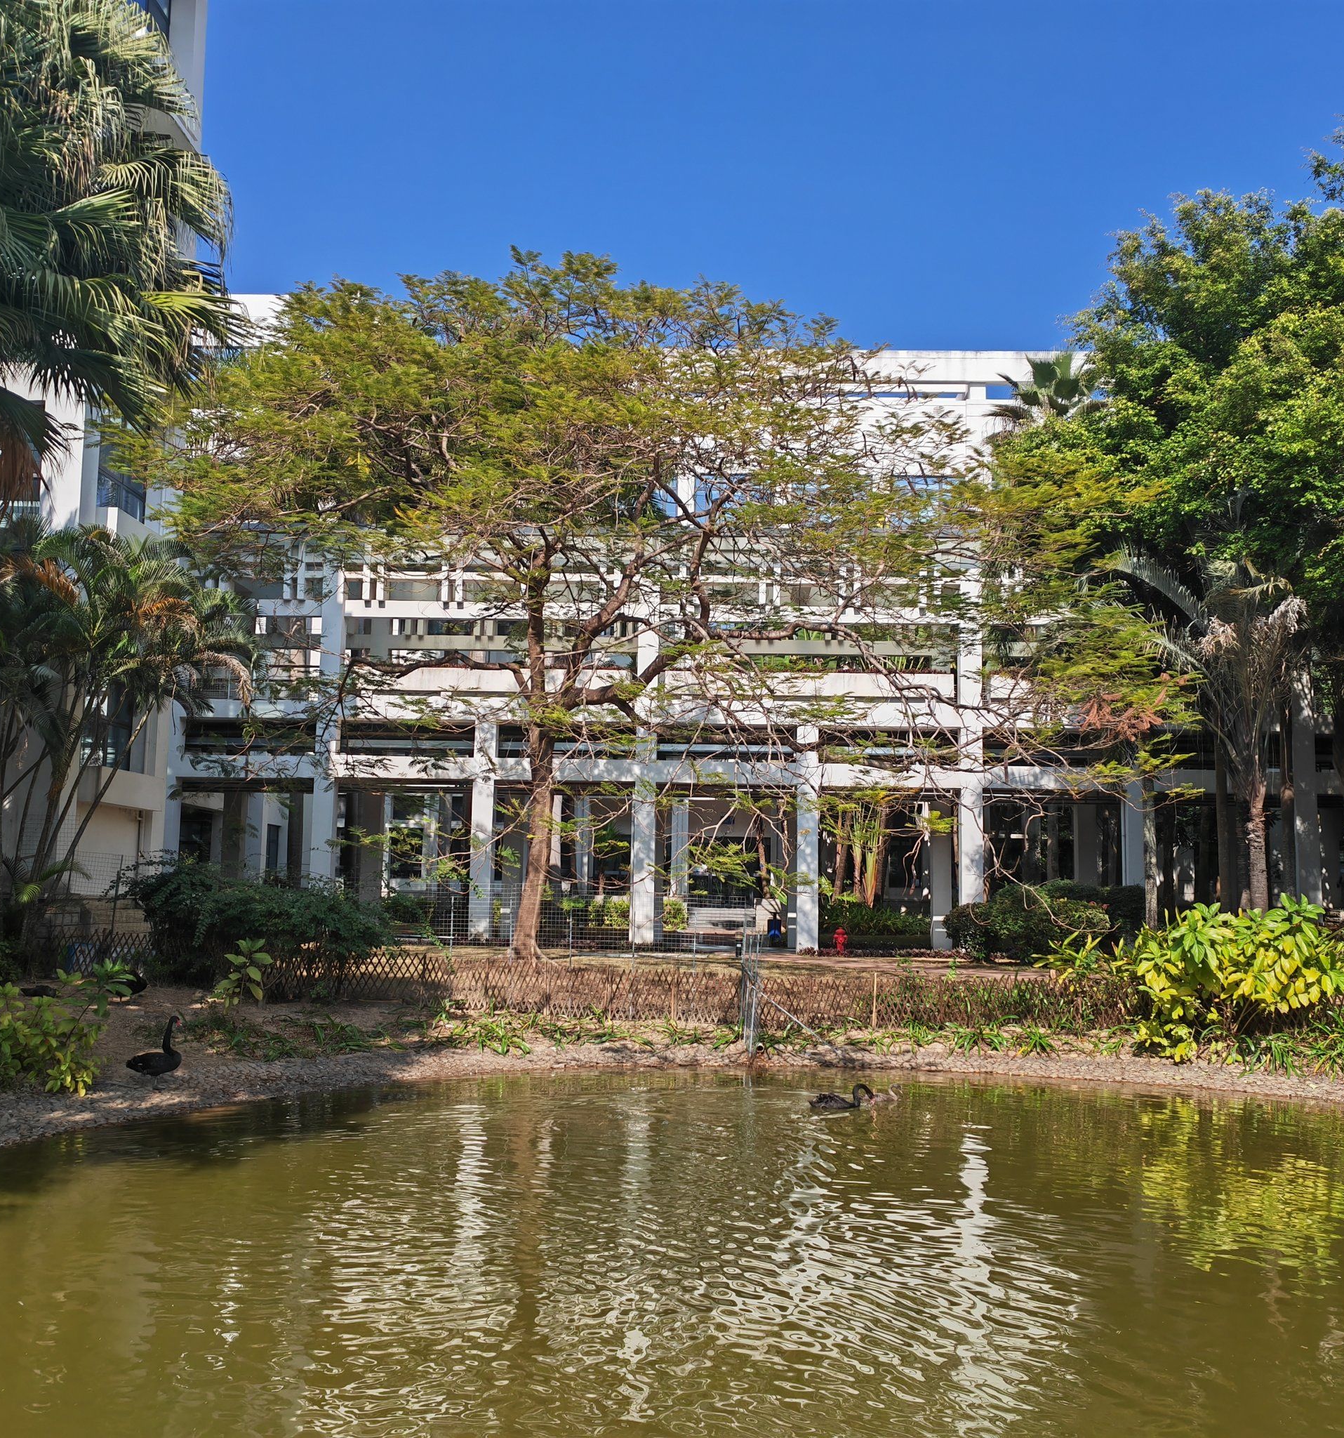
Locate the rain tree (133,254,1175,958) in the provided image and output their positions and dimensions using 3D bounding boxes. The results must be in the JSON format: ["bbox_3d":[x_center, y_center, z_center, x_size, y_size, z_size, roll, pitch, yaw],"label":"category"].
[{"bbox_3d":[-0.376,-1.833,29.999,19.300,13.400,14.000,1,-6,1],"label":"rain tree"}]

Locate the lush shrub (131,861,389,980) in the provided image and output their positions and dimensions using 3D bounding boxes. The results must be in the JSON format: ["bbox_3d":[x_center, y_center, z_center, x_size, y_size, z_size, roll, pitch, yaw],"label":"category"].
[{"bbox_3d":[-6.498,3.187,23.547,3.900,1.900,2.300,1,-6,1],"label":"lush shrub"}]

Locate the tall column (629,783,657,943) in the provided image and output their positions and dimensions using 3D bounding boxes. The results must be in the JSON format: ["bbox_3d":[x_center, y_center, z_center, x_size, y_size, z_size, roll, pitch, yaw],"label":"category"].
[{"bbox_3d":[-0.706,3.467,36.144,0.560,4.000,0.570,1,-6,1],"label":"tall column"}]

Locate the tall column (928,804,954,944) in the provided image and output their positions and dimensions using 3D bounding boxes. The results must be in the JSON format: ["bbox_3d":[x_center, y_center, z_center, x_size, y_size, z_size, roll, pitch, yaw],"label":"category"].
[{"bbox_3d":[7.345,4.162,40.738,0.540,4.000,0.570,1,-6,1],"label":"tall column"}]

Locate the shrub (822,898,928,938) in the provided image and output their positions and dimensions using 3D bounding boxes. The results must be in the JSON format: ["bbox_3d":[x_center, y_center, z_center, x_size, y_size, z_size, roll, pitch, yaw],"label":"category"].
[{"bbox_3d":[5.435,5.418,40.341,3.000,1.150,1.000,1,-6,1],"label":"shrub"}]

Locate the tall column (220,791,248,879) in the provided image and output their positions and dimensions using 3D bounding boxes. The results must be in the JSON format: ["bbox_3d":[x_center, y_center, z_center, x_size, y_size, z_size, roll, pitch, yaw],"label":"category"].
[{"bbox_3d":[-12.032,3.906,41.211,0.520,3.950,0.570,1,-6,1],"label":"tall column"}]

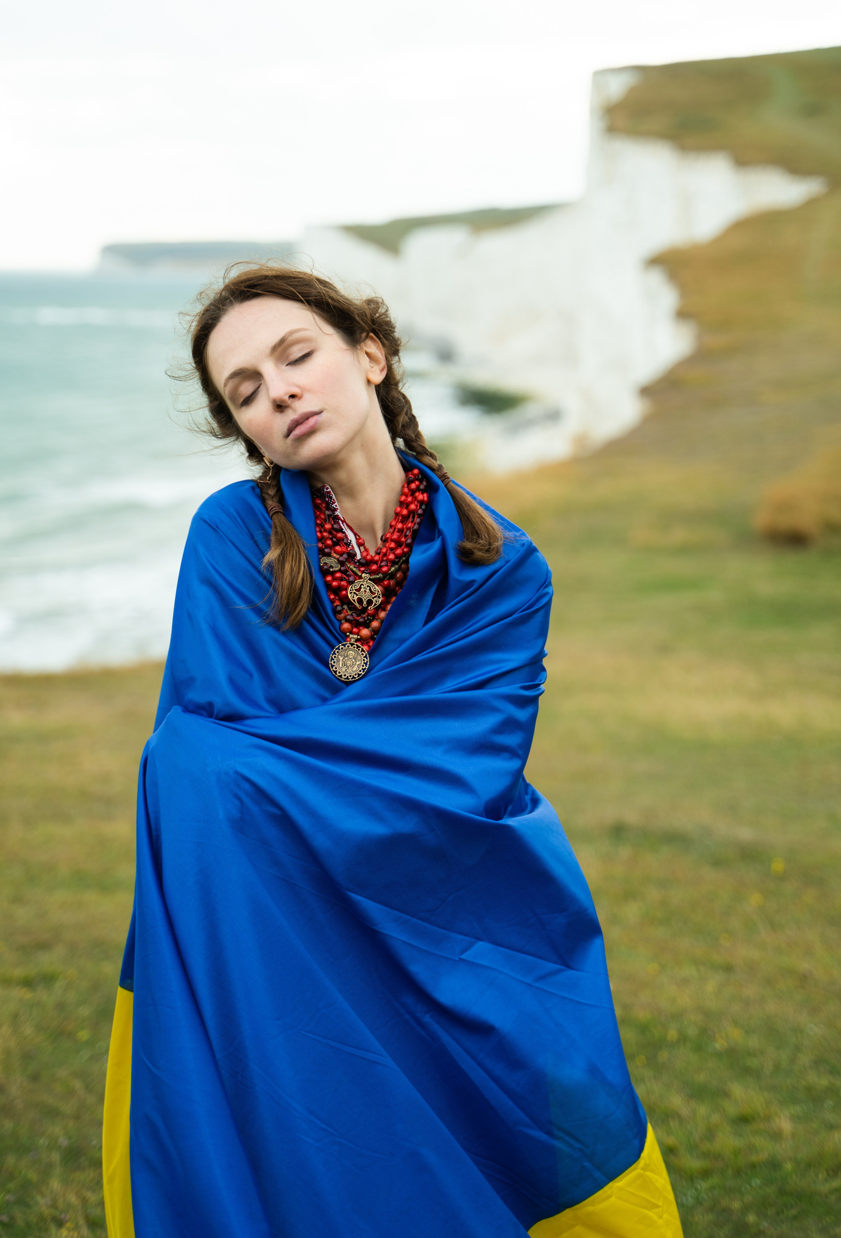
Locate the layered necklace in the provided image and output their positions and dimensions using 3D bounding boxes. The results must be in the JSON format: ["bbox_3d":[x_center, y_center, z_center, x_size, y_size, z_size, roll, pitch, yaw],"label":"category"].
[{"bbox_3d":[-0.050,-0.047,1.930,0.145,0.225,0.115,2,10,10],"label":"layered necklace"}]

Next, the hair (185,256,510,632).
[{"bbox_3d":[-0.077,-0.178,1.970,0.305,0.365,0.220,3,11,18],"label":"hair"}]

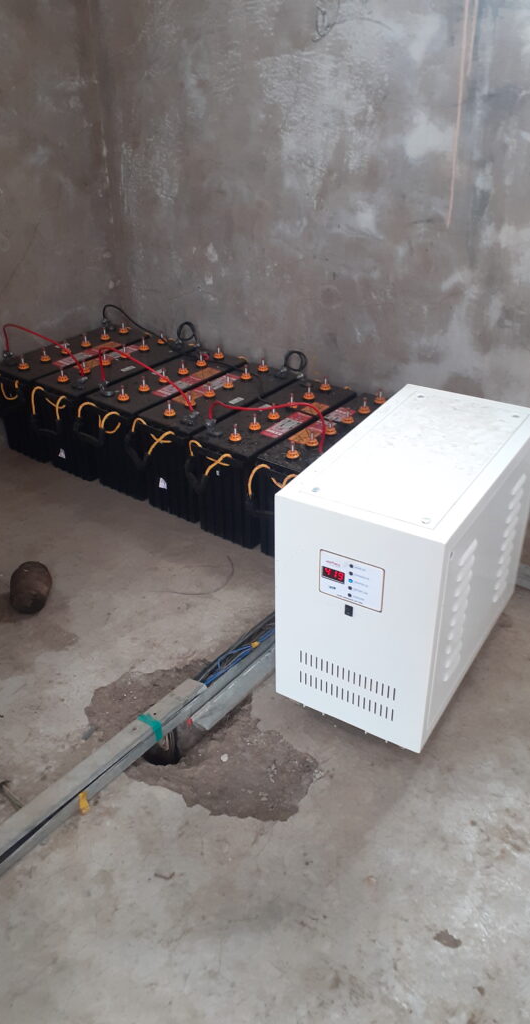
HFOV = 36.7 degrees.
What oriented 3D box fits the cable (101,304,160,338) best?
[{"bbox_3d":[-0.432,-0.611,2.555,0.220,0.066,0.045,21,38,32],"label":"cable"}]

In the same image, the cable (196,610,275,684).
[{"bbox_3d":[-0.054,0.281,1.644,0.045,0.030,0.260,22,38,33],"label":"cable"}]

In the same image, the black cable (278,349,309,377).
[{"bbox_3d":[0.076,-0.414,2.218,0.078,0.057,0.040,21,38,32],"label":"black cable"}]

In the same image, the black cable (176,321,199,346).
[{"bbox_3d":[-0.235,-0.541,2.420,0.065,0.062,0.040,21,38,32],"label":"black cable"}]

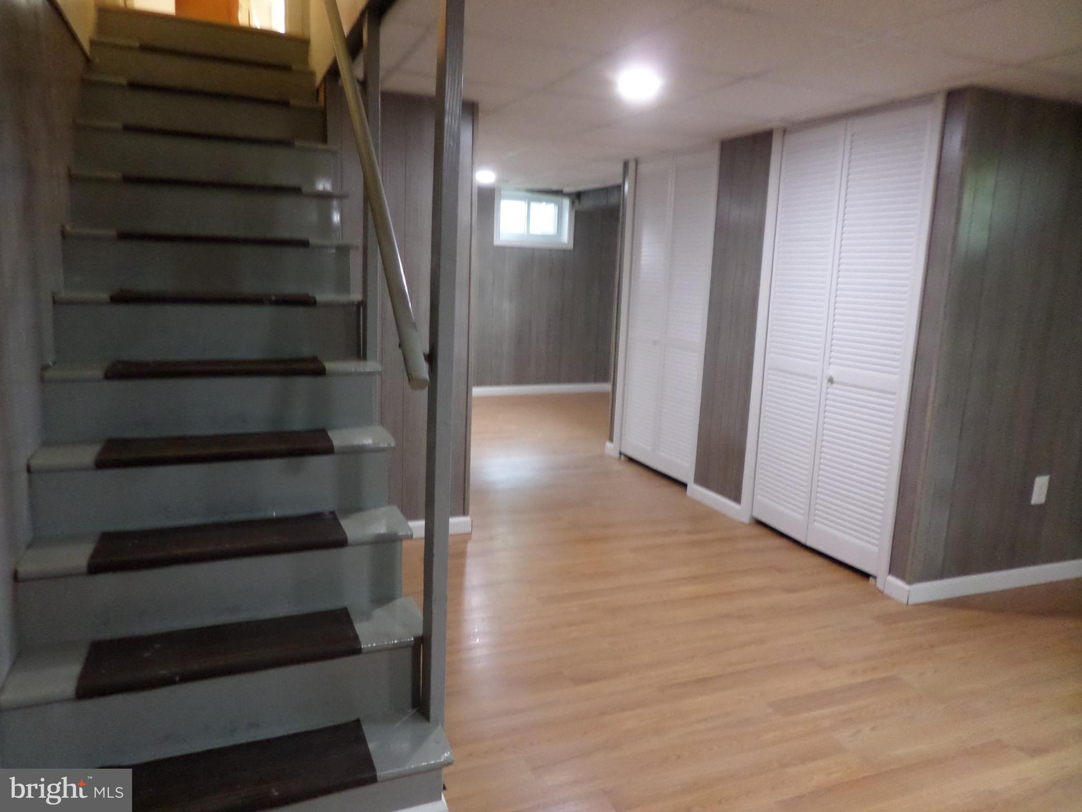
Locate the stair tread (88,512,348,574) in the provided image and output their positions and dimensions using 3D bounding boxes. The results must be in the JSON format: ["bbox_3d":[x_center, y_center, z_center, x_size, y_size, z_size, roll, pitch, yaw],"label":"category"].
[{"bbox_3d":[-0.848,0.355,2.015,0.610,0.030,0.220,-2,11,-22],"label":"stair tread"}]

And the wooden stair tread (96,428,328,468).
[{"bbox_3d":[-0.927,0.117,2.184,0.610,0.030,0.220,-2,11,-22],"label":"wooden stair tread"}]

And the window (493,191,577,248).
[{"bbox_3d":[-0.073,-1.884,7.616,0.865,0.540,0.130,-2,11,-22],"label":"window"}]

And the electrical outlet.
[{"bbox_3d":[2.211,0.372,3.326,0.076,0.120,0.010,-2,11,-22],"label":"electrical outlet"}]

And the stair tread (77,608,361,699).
[{"bbox_3d":[-0.770,0.593,1.846,0.610,0.030,0.220,-2,11,-22],"label":"stair tread"}]

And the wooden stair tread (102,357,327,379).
[{"bbox_3d":[-1.001,-0.121,2.354,0.610,0.030,0.220,-2,11,-22],"label":"wooden stair tread"}]

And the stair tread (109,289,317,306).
[{"bbox_3d":[-1.082,-0.359,2.522,0.610,0.030,0.220,-2,11,-22],"label":"stair tread"}]

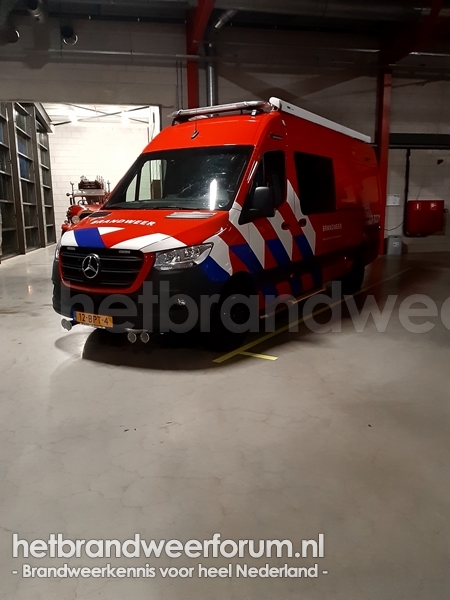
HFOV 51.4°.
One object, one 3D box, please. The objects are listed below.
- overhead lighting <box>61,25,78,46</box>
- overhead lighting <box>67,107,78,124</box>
[{"bbox_3d":[-3.800,-6.464,11.436,0.370,0.380,0.480,-3,11,-11],"label":"overhead lighting"},{"bbox_3d":[-6.166,-7.463,18.961,0.250,0.180,2.300,-3,11,-12],"label":"overhead lighting"}]

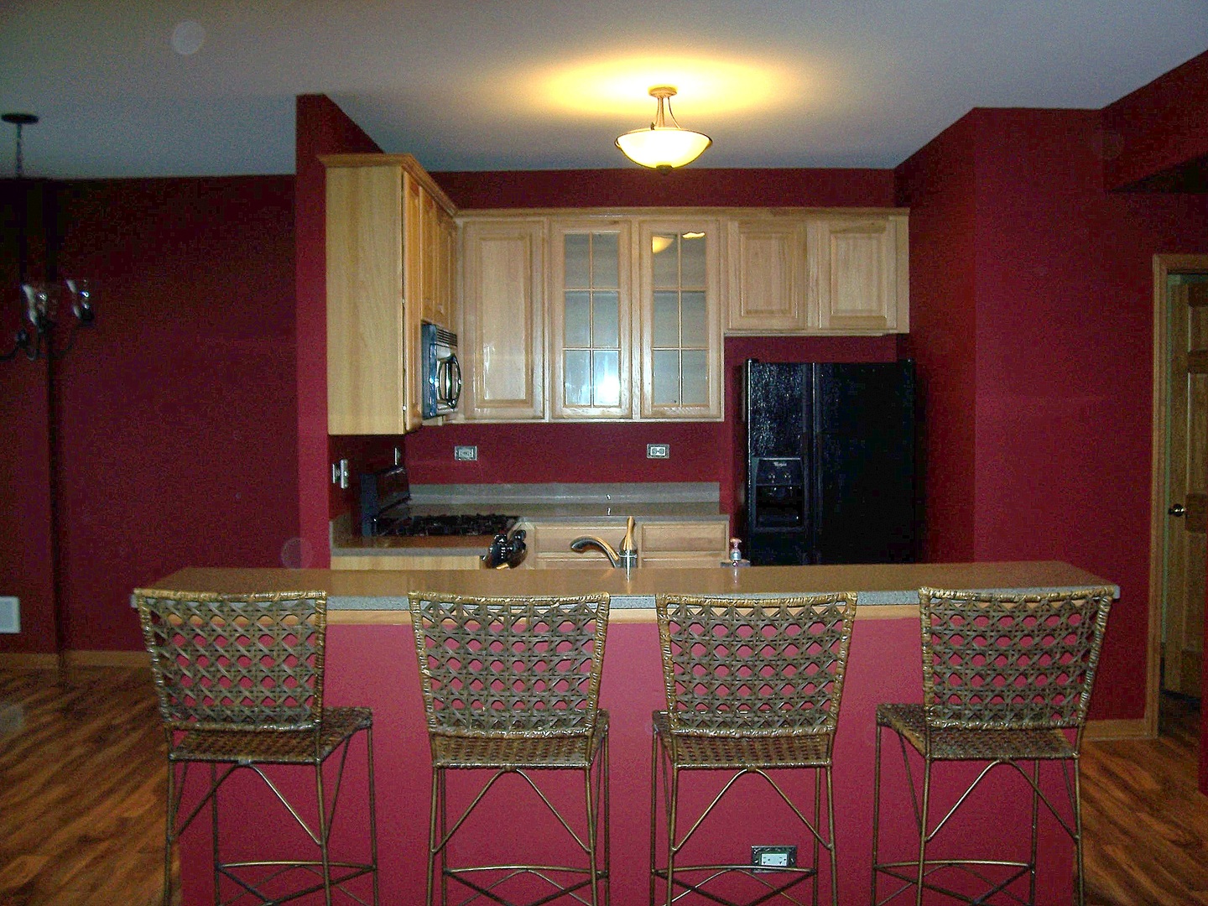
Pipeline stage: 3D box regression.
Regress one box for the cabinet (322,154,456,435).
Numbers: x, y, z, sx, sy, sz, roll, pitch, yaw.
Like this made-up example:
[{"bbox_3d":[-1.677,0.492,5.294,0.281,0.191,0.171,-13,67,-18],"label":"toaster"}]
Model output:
[{"bbox_3d":[-0.930,-0.680,5.548,0.351,1.122,1.622,0,3,0],"label":"cabinet"}]

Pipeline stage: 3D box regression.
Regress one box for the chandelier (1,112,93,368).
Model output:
[{"bbox_3d":[-2.490,-0.920,5.104,0.660,1.045,0.660,0,3,0],"label":"chandelier"}]

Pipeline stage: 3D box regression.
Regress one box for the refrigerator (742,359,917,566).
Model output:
[{"bbox_3d":[1.111,0.364,6.161,0.831,1.676,0.744,0,3,0],"label":"refrigerator"}]

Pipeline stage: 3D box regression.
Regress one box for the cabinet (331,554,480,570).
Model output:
[{"bbox_3d":[-0.800,0.842,4.997,0.603,0.871,0.320,0,3,0],"label":"cabinet"}]

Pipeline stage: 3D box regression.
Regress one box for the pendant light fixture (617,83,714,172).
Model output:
[{"bbox_3d":[0.233,-1.267,4.668,0.382,0.336,0.382,0,3,0],"label":"pendant light fixture"}]

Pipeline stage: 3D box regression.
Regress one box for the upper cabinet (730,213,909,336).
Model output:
[{"bbox_3d":[1.107,-0.944,6.327,0.963,0.623,0.332,0,3,0],"label":"upper cabinet"}]

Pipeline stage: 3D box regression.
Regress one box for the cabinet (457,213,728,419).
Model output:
[{"bbox_3d":[-0.081,-0.708,6.349,1.416,1.082,0.332,0,3,0],"label":"cabinet"}]

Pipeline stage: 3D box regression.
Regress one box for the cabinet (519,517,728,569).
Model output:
[{"bbox_3d":[0.114,0.759,6.281,1.032,0.886,0.624,0,3,0],"label":"cabinet"}]

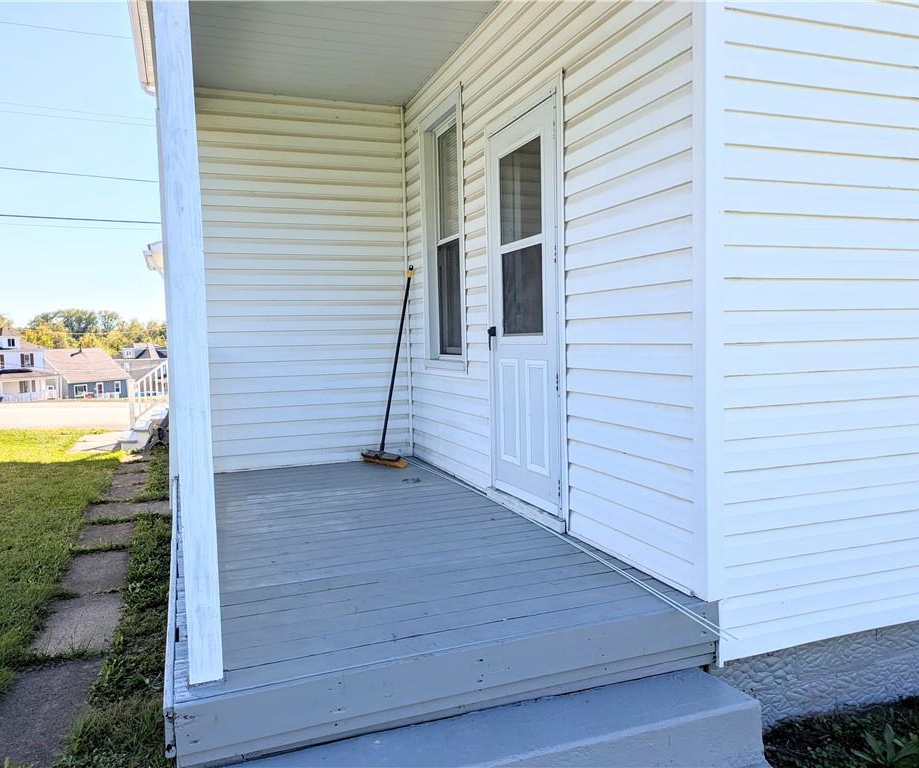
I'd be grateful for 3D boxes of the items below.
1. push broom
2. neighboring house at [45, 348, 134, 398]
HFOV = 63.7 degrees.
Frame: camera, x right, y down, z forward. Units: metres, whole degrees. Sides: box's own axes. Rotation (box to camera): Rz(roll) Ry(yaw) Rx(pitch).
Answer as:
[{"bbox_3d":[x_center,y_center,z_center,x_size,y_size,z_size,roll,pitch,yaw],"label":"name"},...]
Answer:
[{"bbox_3d":[-0.487,-0.137,5.785,0.150,1.579,0.476,9,-1,-43],"label":"push broom"},{"bbox_3d":[-48.043,-1.105,92.093,9.900,6.325,8.910,0,4,26],"label":"neighboring house"}]

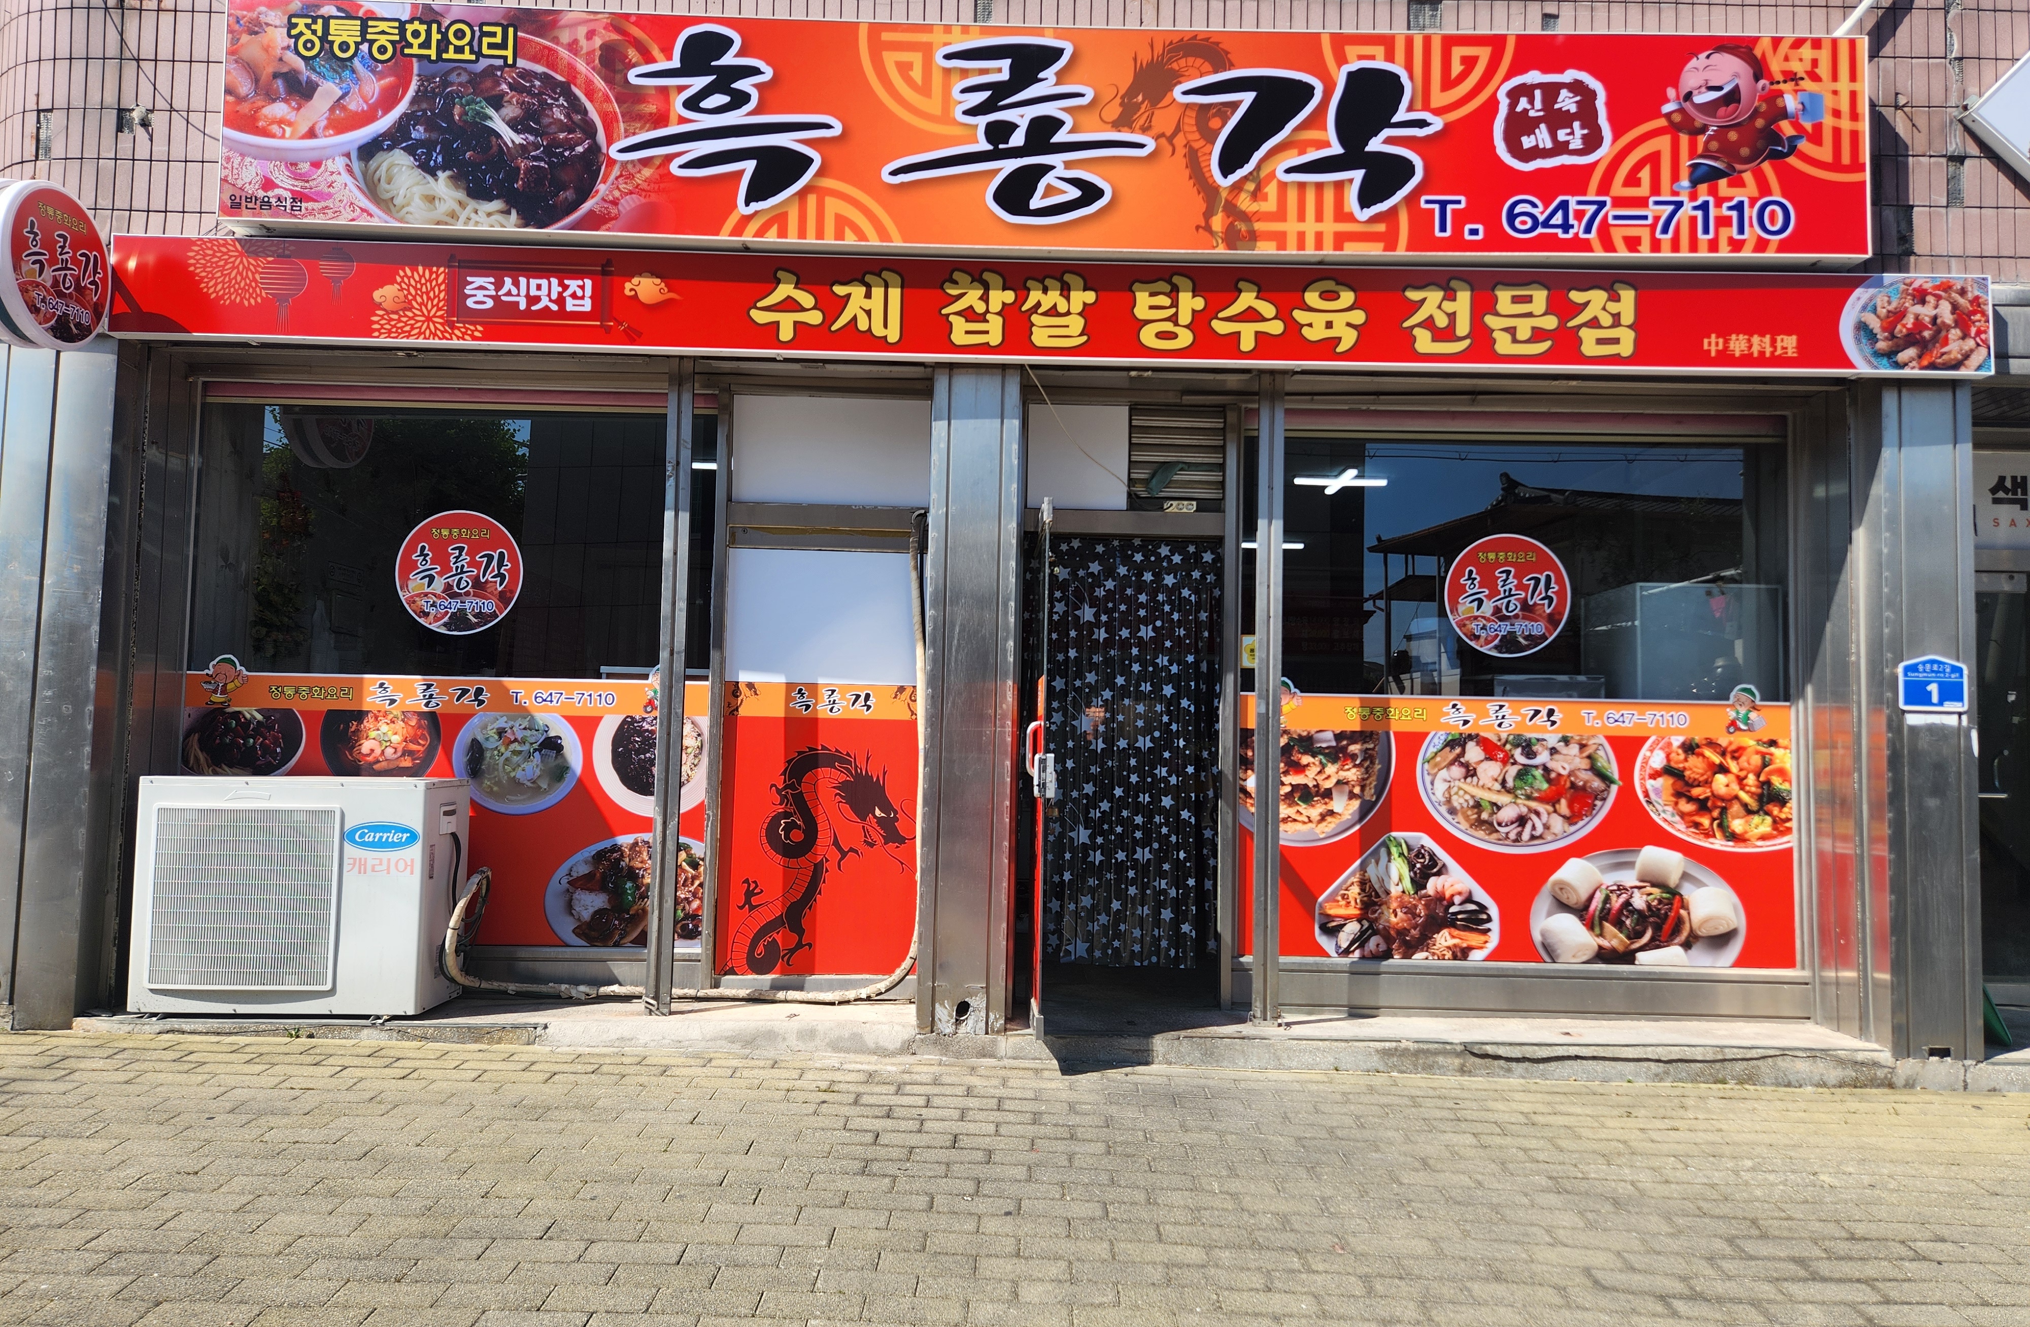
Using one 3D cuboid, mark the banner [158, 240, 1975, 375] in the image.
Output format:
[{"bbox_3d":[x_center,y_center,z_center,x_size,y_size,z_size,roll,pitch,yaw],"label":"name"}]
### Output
[{"bbox_3d":[0.136,-1.232,4.726,6.506,0.350,0.127,1,-4,0],"label":"banner"}]

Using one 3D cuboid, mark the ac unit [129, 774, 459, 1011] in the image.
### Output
[{"bbox_3d":[-2.570,0.831,4.896,0.997,0.814,0.390,1,-4,0],"label":"ac unit"}]

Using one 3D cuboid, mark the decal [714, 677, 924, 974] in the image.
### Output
[{"bbox_3d":[-0.758,0.645,5.230,0.767,1.128,0.020,1,-4,0],"label":"decal"}]

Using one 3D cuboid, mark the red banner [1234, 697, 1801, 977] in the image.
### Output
[{"bbox_3d":[1.972,0.656,5.292,2.176,1.028,0.020,1,-4,0],"label":"red banner"}]

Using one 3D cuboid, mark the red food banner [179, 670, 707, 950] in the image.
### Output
[{"bbox_3d":[-2.231,0.577,5.273,2.050,1.045,0.020,1,-4,0],"label":"red food banner"}]

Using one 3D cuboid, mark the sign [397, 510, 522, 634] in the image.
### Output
[{"bbox_3d":[-2.192,-0.357,5.328,0.495,0.484,0.015,1,-4,0],"label":"sign"}]

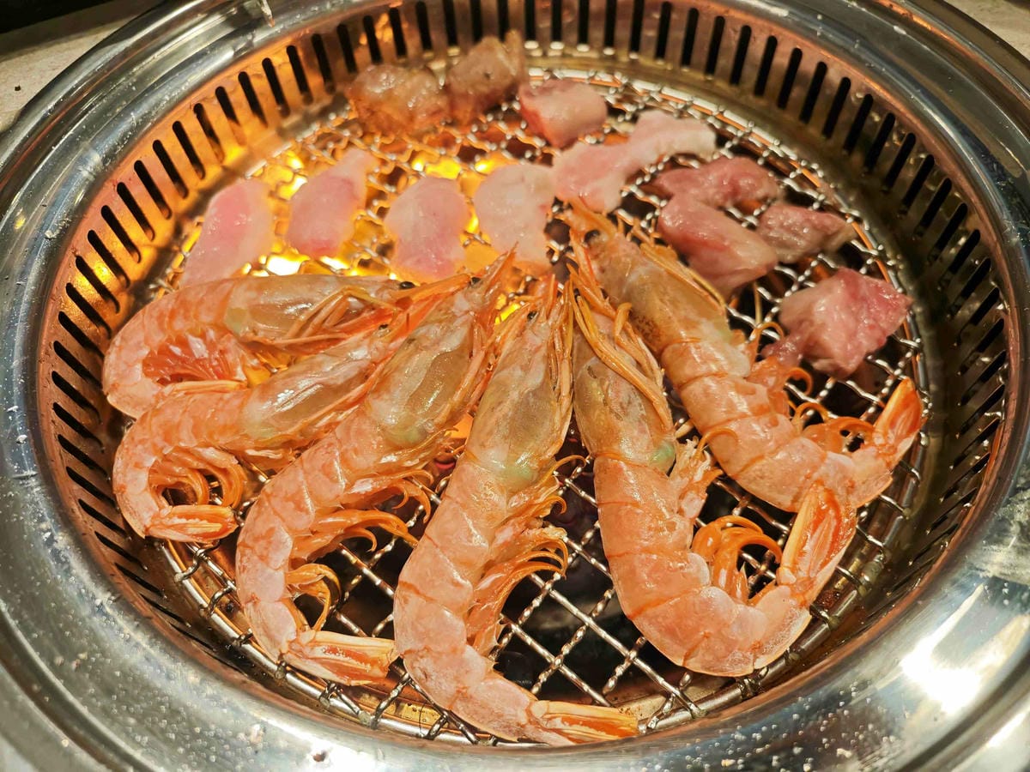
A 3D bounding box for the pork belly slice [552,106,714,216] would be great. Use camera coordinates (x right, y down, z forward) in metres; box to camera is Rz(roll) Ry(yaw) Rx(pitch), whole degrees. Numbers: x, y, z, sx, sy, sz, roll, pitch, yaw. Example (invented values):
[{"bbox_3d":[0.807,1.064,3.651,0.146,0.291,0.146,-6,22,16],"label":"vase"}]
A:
[{"bbox_3d":[0.048,-0.094,0.280,0.074,0.008,0.035,-30,63,-14],"label":"pork belly slice"}]

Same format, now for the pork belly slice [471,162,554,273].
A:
[{"bbox_3d":[-0.001,-0.067,0.274,0.031,0.008,0.055,2,60,4],"label":"pork belly slice"}]

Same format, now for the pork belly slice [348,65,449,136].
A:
[{"bbox_3d":[-0.050,-0.122,0.292,0.041,0.020,0.032,-4,60,0],"label":"pork belly slice"}]

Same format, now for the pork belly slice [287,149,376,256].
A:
[{"bbox_3d":[-0.076,-0.077,0.283,0.030,0.008,0.057,8,61,7],"label":"pork belly slice"}]

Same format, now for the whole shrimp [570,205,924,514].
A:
[{"bbox_3d":[0.059,-0.015,0.222,0.137,0.027,0.064,39,69,21],"label":"whole shrimp"}]

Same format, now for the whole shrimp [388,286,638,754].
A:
[{"bbox_3d":[-0.001,0.026,0.202,0.059,0.027,0.139,-1,60,1],"label":"whole shrimp"}]

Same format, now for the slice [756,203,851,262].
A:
[{"bbox_3d":[0.110,-0.058,0.260,0.034,0.013,0.025,8,61,7],"label":"slice"}]

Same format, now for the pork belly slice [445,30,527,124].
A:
[{"bbox_3d":[-0.014,-0.141,0.308,0.028,0.024,0.024,-32,63,-15],"label":"pork belly slice"}]

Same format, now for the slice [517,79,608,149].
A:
[{"bbox_3d":[0.023,-0.116,0.288,0.035,0.017,0.031,-13,60,-5],"label":"slice"}]

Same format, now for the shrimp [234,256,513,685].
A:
[{"bbox_3d":[-0.040,0.011,0.212,0.052,0.027,0.144,13,61,9],"label":"shrimp"}]

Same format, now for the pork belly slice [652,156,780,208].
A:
[{"bbox_3d":[0.079,-0.079,0.267,0.049,0.012,0.025,-8,60,-2],"label":"pork belly slice"}]

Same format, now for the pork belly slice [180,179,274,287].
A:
[{"bbox_3d":[-0.112,-0.060,0.275,0.029,0.008,0.059,0,60,3],"label":"pork belly slice"}]

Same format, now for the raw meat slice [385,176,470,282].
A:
[{"bbox_3d":[-0.036,-0.062,0.272,0.032,0.008,0.055,0,60,3],"label":"raw meat slice"}]

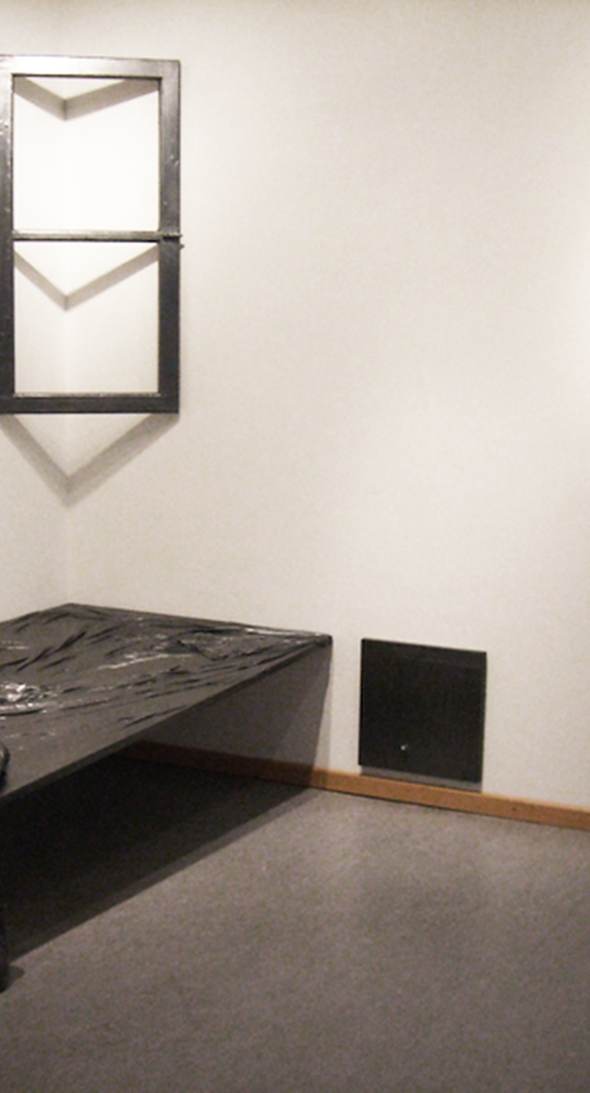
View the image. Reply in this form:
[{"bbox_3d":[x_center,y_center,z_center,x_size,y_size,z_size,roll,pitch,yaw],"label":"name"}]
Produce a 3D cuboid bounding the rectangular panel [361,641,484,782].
[{"bbox_3d":[0.395,0.508,4.978,0.411,0.404,0.030,5,10,27],"label":"rectangular panel"}]

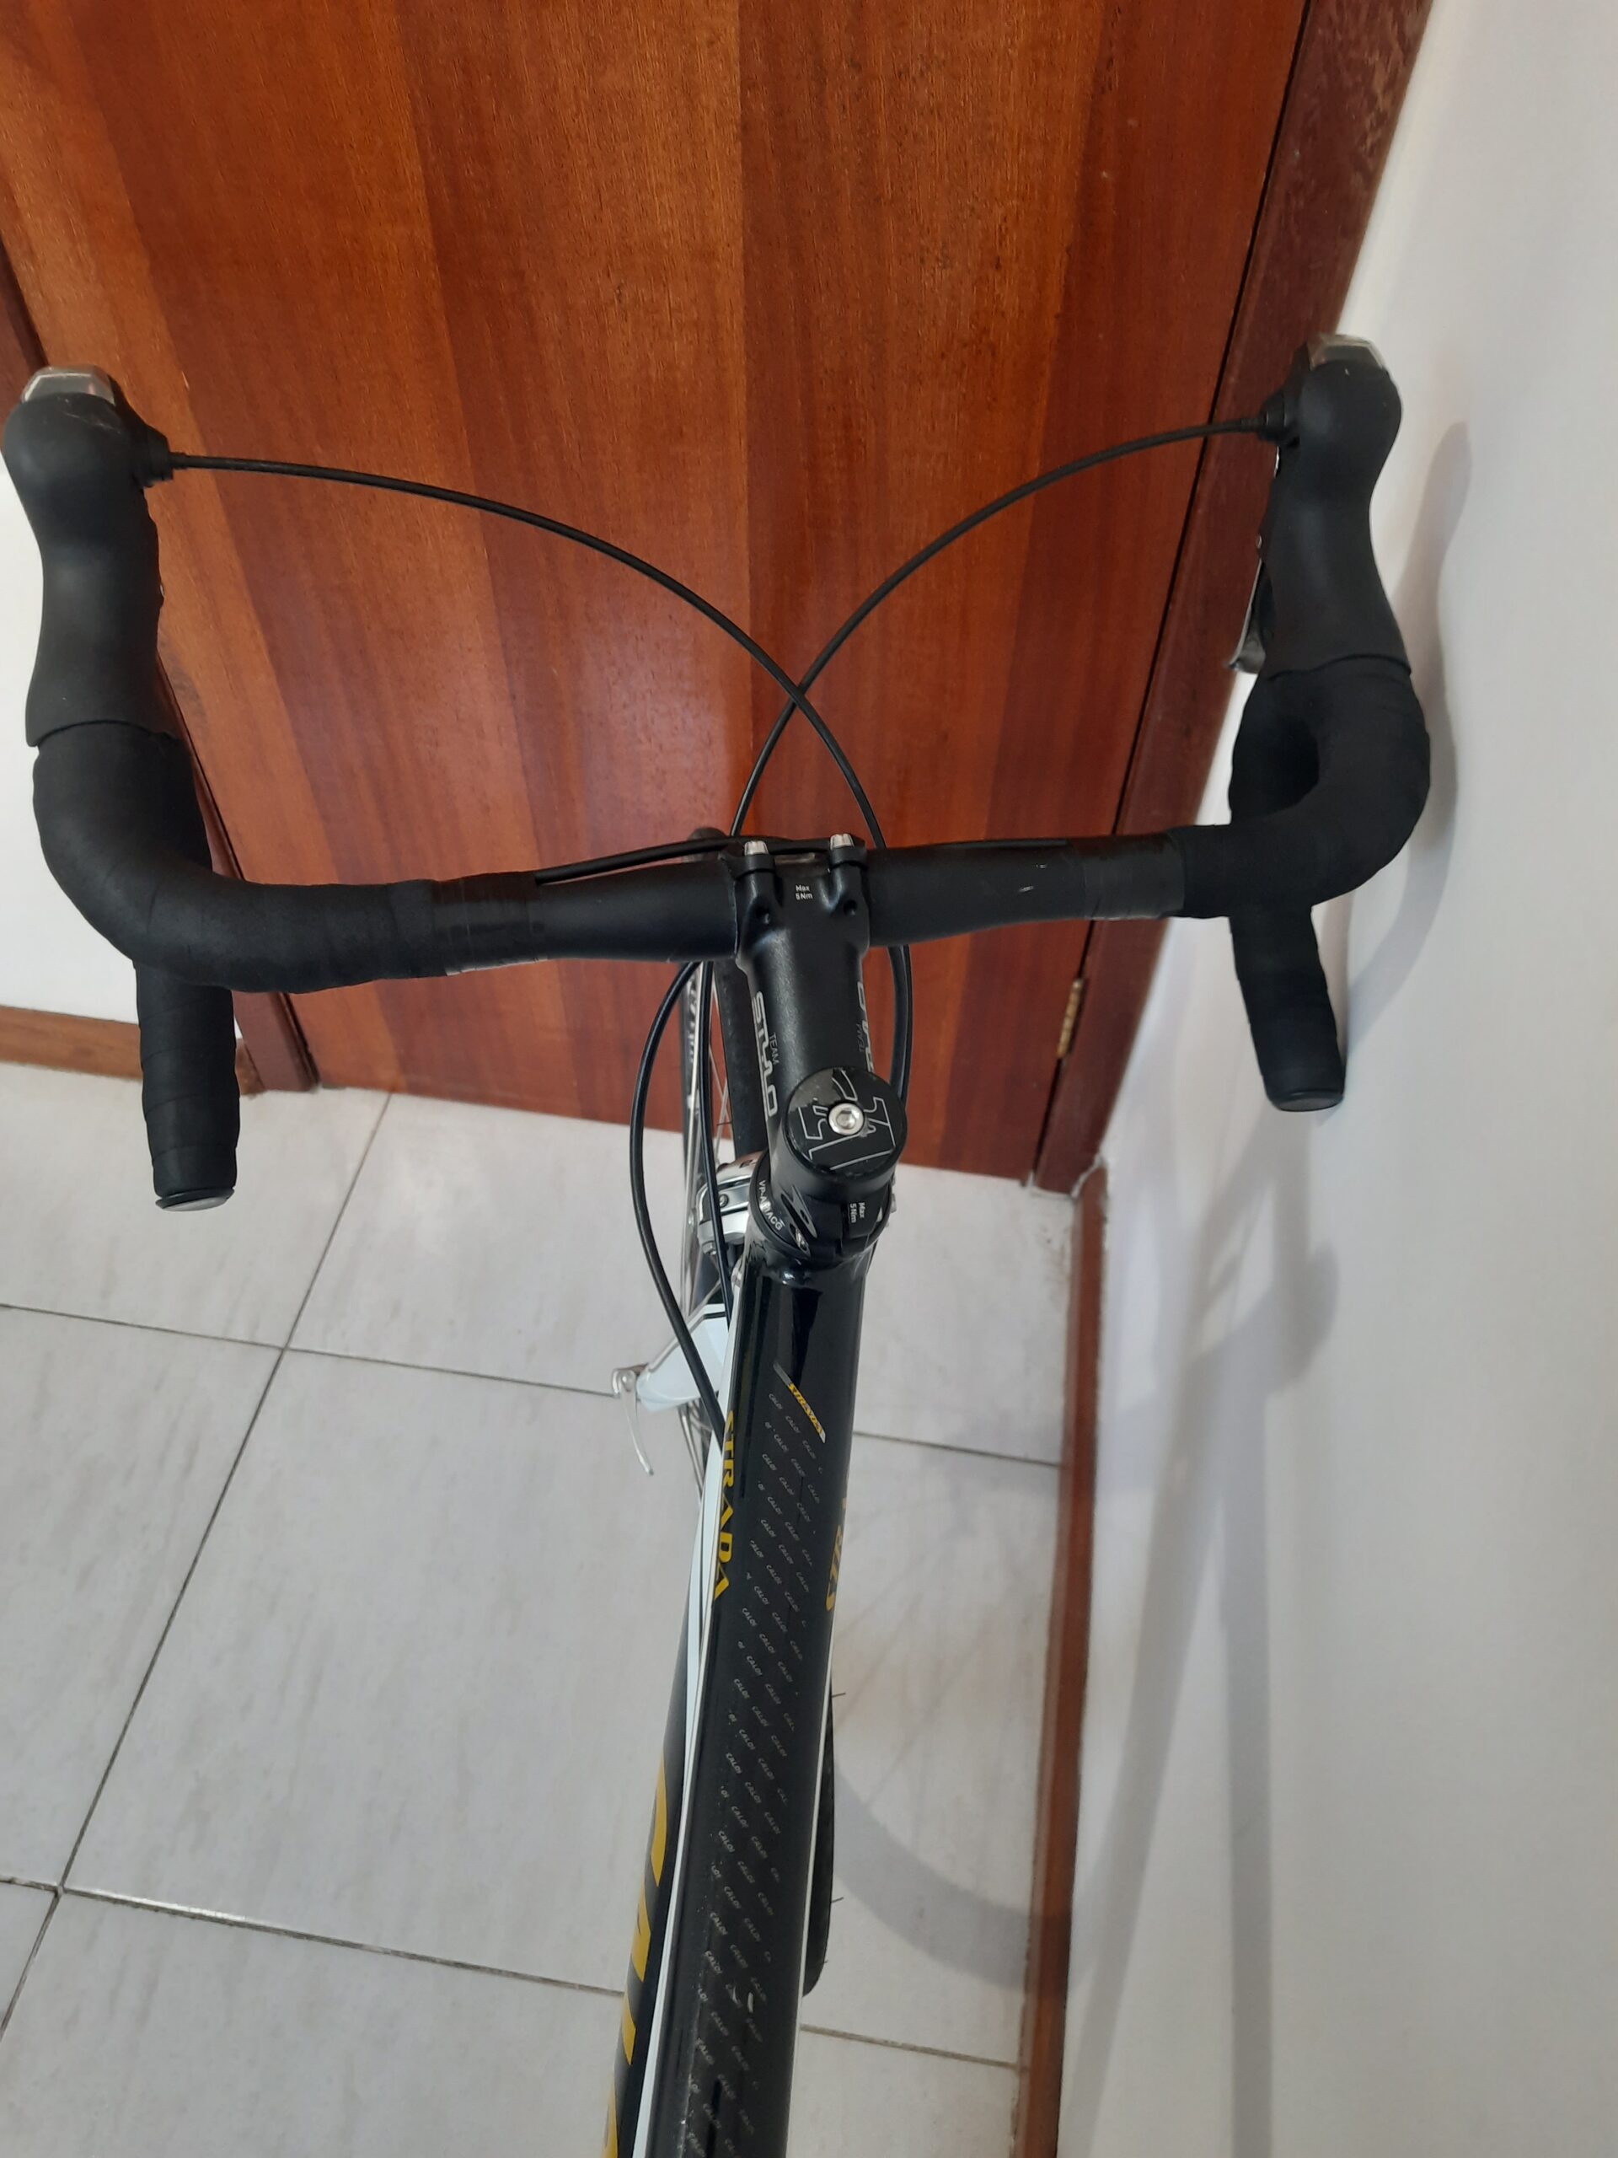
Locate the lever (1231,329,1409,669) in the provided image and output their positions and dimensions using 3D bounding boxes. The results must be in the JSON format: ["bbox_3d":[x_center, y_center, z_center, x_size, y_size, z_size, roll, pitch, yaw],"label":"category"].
[{"bbox_3d":[0.188,-0.191,0.552,0.056,0.152,0.110,-7,51,-7],"label":"lever"}]

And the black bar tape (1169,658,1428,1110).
[{"bbox_3d":[0.160,-0.074,0.578,0.112,0.175,0.134,-7,51,-7],"label":"black bar tape"}]

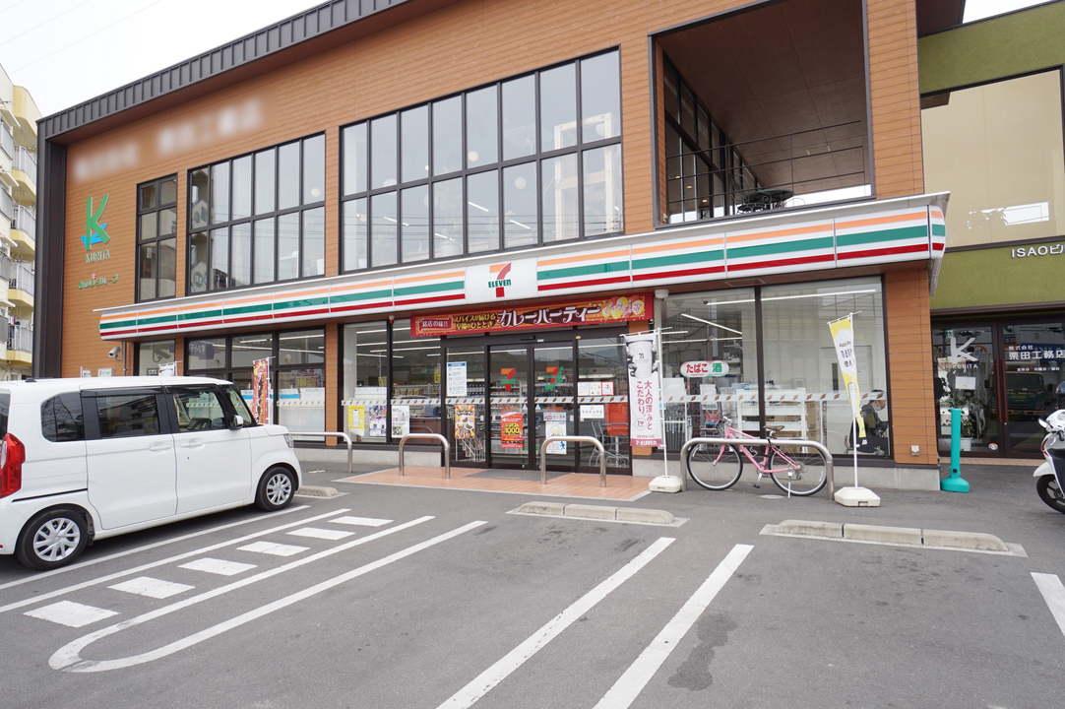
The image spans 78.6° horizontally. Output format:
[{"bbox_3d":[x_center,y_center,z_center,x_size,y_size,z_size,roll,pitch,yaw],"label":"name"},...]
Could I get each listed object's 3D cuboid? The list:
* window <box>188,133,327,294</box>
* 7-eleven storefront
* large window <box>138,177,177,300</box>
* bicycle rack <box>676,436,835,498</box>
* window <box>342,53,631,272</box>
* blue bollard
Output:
[{"bbox_3d":[-6.144,-2.961,14.299,4.580,3.030,0.150,-3,-4,29],"label":"window"},{"bbox_3d":[-2.495,0.316,11.466,16.680,3.360,1.400,-3,-4,29],"label":"7-eleven storefront"},{"bbox_3d":[-9.218,-2.823,16.009,1.690,3.020,0.150,-3,-4,29],"label":"large window"},{"bbox_3d":[2.732,1.403,8.038,1.810,0.670,0.075,-3,-4,29],"label":"bicycle rack"},{"bbox_3d":[-1.198,-3.195,11.548,6.020,3.020,0.150,-3,-4,29],"label":"window"},{"bbox_3d":[5.111,1.138,7.891,0.320,0.980,0.320,-3,-4,29],"label":"blue bollard"}]

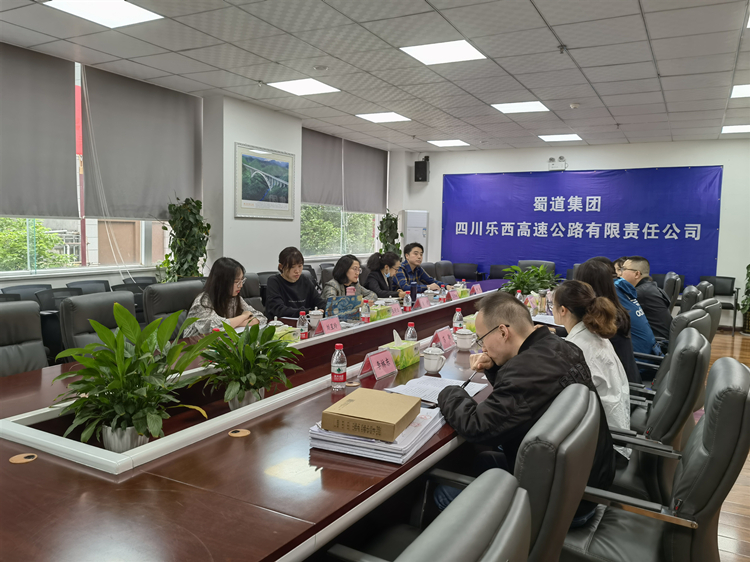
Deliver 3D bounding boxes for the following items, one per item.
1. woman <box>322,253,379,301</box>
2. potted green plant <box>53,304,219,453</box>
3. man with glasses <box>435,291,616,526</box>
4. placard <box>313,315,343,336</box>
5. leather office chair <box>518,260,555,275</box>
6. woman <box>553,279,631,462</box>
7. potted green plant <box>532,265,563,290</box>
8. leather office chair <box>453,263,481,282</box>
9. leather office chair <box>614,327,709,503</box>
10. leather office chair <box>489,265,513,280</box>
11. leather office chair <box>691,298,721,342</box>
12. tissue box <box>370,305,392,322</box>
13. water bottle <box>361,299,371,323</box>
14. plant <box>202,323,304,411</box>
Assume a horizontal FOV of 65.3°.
[{"bbox_3d":[-0.236,0.365,5.090,0.720,1.190,0.520,5,6,28],"label":"woman"},{"bbox_3d":[-0.765,0.334,1.865,0.470,0.500,0.480,4,6,28],"label":"potted green plant"},{"bbox_3d":[0.560,0.649,2.257,0.720,1.220,0.540,5,6,31],"label":"man with glasses"},{"bbox_3d":[-0.283,0.276,3.628,0.092,0.100,0.198,4,6,28],"label":"placard"},{"bbox_3d":[2.260,0.237,8.350,0.620,1.000,0.660,4,6,28],"label":"leather office chair"},{"bbox_3d":[0.878,0.604,2.822,0.720,1.220,0.480,4,6,28],"label":"woman"},{"bbox_3d":[2.118,-0.010,7.290,0.440,0.410,0.440,4,6,28],"label":"potted green plant"},{"bbox_3d":[1.552,0.100,10.424,0.580,0.850,0.560,4,6,28],"label":"leather office chair"},{"bbox_3d":[1.175,0.735,2.694,0.660,1.000,0.620,5,6,30],"label":"leather office chair"},{"bbox_3d":[2.154,0.138,10.048,0.570,0.830,0.580,4,6,28],"label":"leather office chair"},{"bbox_3d":[1.802,0.597,3.744,0.680,1.020,0.620,4,6,28],"label":"leather office chair"},{"bbox_3d":[0.019,0.236,4.282,0.120,0.078,0.222,4,6,28],"label":"tissue box"},{"bbox_3d":[-0.066,0.216,3.950,0.062,0.193,0.062,4,6,28],"label":"water bottle"},{"bbox_3d":[-0.533,0.370,2.465,0.420,0.410,0.410,0,6,-12],"label":"plant"}]

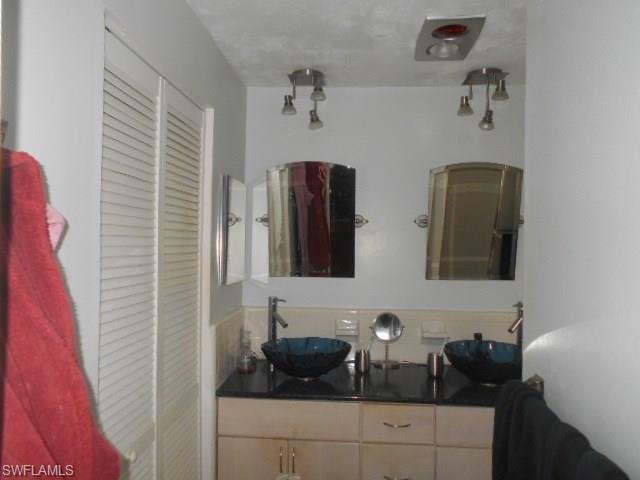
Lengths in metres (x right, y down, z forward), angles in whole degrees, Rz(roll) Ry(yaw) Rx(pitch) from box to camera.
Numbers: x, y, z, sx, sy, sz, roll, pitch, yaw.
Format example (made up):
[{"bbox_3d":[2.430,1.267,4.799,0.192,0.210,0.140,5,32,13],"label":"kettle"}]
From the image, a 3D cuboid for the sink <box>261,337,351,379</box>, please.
[{"bbox_3d":[-0.066,0.596,2.362,0.447,0.161,0.438,1,0,4],"label":"sink"}]

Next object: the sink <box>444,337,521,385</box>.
[{"bbox_3d":[0.819,0.606,2.301,0.447,0.168,0.438,1,0,4],"label":"sink"}]

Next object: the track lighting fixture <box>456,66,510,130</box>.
[{"bbox_3d":[0.822,-0.695,2.433,0.265,0.292,0.240,1,0,4],"label":"track lighting fixture"}]

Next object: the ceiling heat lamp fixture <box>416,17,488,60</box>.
[{"bbox_3d":[0.542,-0.842,2.048,0.225,0.030,0.437,1,0,4],"label":"ceiling heat lamp fixture"}]

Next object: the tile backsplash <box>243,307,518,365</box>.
[{"bbox_3d":[0.368,0.532,2.642,1.612,0.303,0.015,1,0,4],"label":"tile backsplash"}]

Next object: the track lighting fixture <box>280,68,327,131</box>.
[{"bbox_3d":[-0.083,-0.711,2.495,0.245,0.286,0.230,1,0,4],"label":"track lighting fixture"}]

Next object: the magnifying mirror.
[{"bbox_3d":[0.360,0.537,2.579,0.184,0.293,0.130,1,0,4],"label":"magnifying mirror"}]

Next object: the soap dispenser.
[{"bbox_3d":[-0.364,0.566,2.443,0.089,0.212,0.085,1,0,-26],"label":"soap dispenser"}]

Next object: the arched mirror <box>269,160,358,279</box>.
[{"bbox_3d":[-0.045,-0.104,2.613,0.480,0.645,0.020,1,11,4],"label":"arched mirror"}]

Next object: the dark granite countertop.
[{"bbox_3d":[0.353,0.698,2.365,1.630,0.030,0.565,1,0,4],"label":"dark granite countertop"}]

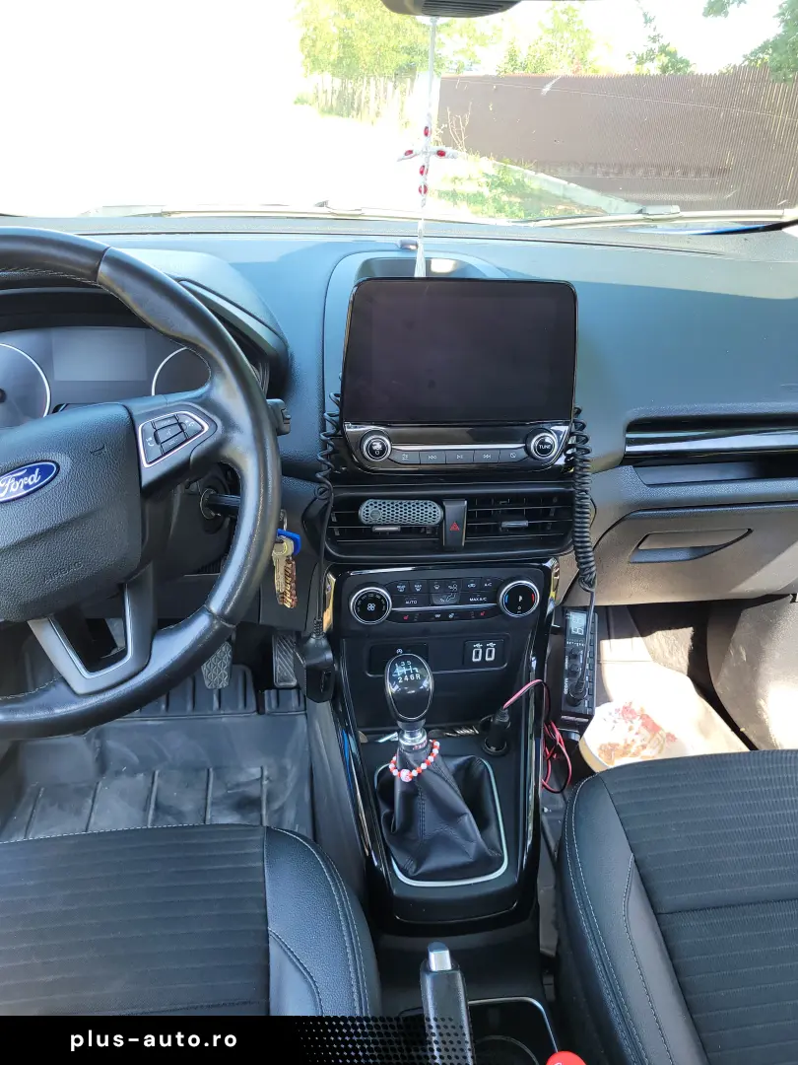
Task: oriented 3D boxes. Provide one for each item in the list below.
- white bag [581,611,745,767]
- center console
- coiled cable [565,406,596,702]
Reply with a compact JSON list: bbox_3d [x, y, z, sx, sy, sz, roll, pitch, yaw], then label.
[{"bbox_3d":[0.419,0.258,1.301,0.250,0.150,0.280,-1,28,-7],"label":"white bag"},{"bbox_3d":[0.053,0.076,0.790,0.260,0.630,0.280,-2,28,-9],"label":"center console"},{"bbox_3d":[0.196,0.037,0.877,0.050,0.340,0.080,-2,28,-9],"label":"coiled cable"}]

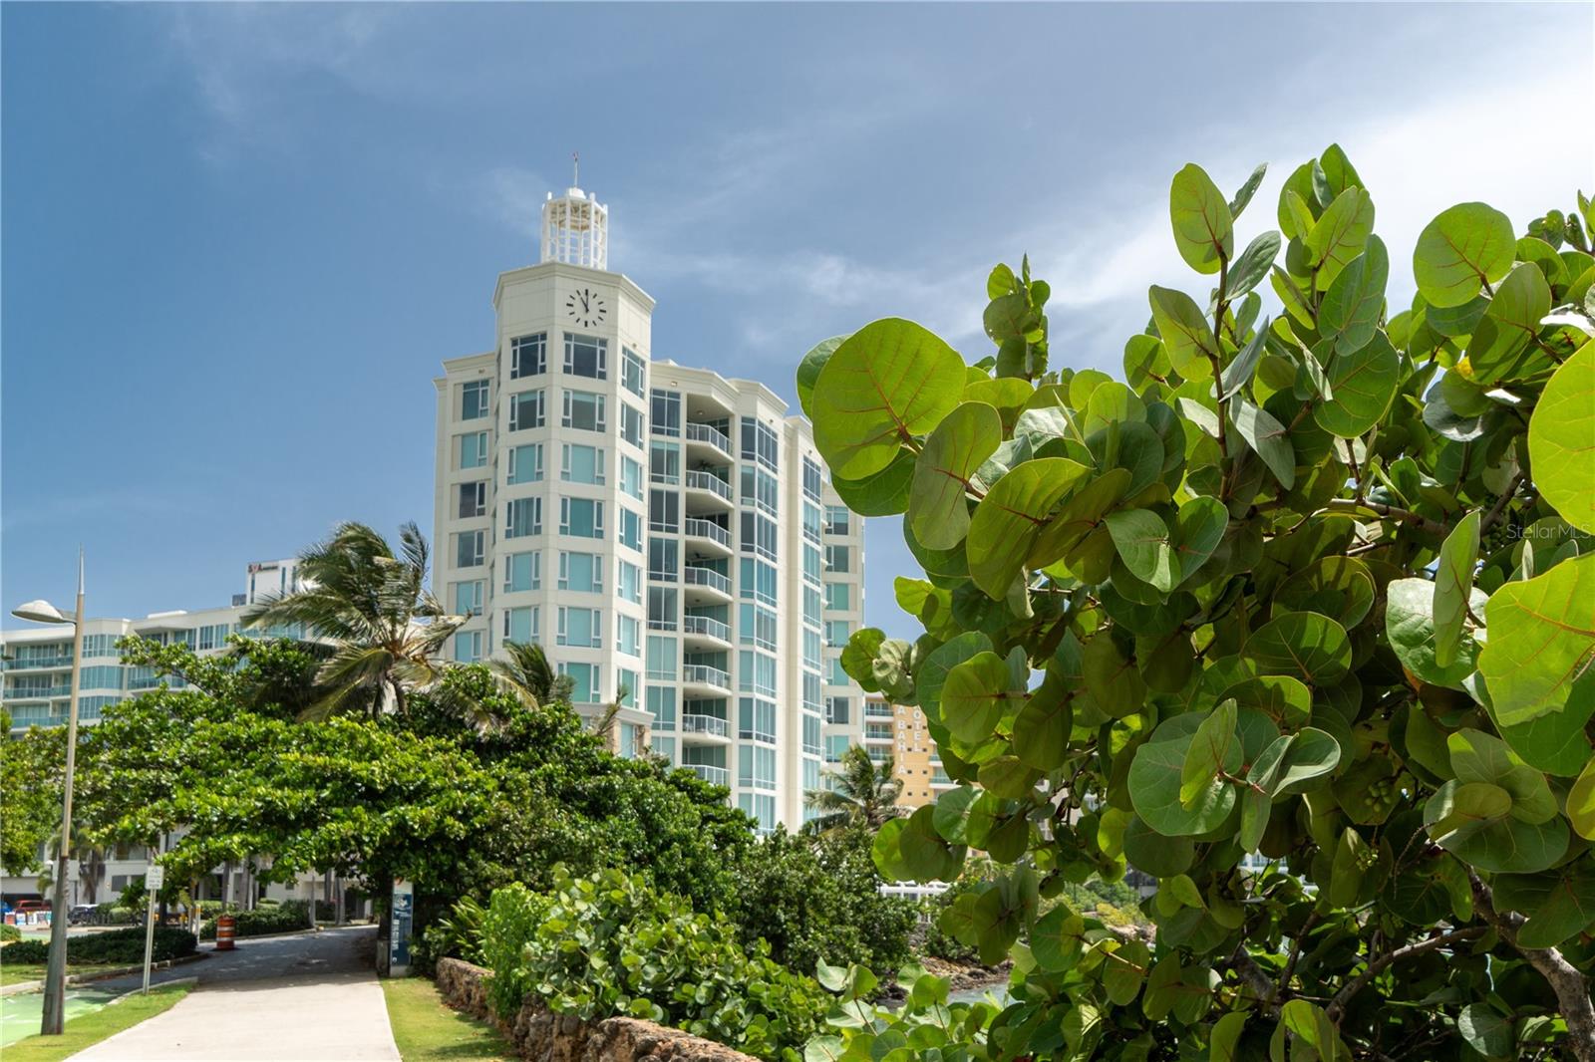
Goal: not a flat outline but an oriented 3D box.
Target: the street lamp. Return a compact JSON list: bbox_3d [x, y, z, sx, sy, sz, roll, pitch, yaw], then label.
[{"bbox_3d":[-8.573,3.011,13.700,0.750,5.450,0.400,4,-10,-23],"label":"street lamp"}]

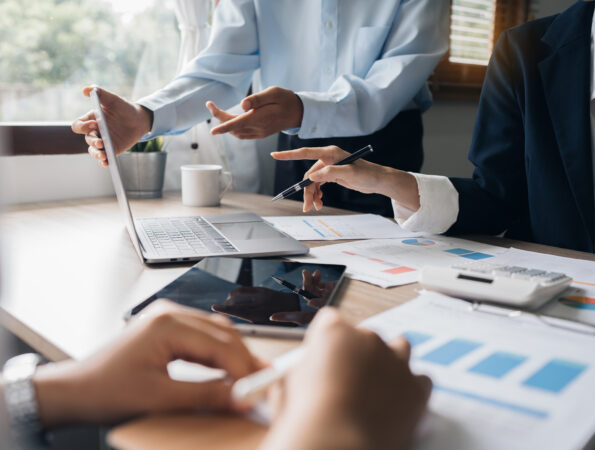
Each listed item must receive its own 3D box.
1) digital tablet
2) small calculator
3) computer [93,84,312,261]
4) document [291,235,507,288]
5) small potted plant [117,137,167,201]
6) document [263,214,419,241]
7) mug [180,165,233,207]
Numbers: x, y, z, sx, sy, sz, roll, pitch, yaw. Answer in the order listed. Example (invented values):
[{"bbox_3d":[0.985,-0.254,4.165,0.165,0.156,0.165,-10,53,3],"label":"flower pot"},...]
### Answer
[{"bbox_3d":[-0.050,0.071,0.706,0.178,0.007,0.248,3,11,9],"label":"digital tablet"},{"bbox_3d":[0.229,0.057,0.747,0.130,0.030,0.113,10,14,39],"label":"small calculator"},{"bbox_3d":[-0.152,-0.080,0.938,0.262,0.214,0.304,-2,11,-18],"label":"computer"},{"bbox_3d":[0.153,0.040,0.909,0.297,0.002,0.210,-7,13,-37],"label":"document"},{"bbox_3d":[-0.331,-0.140,1.386,0.112,0.160,0.112,-1,11,-13],"label":"small potted plant"},{"bbox_3d":[0.033,0.002,1.099,0.297,0.002,0.210,-1,11,-14],"label":"document"},{"bbox_3d":[-0.177,-0.080,1.307,0.106,0.078,0.082,0,11,-8],"label":"mug"}]

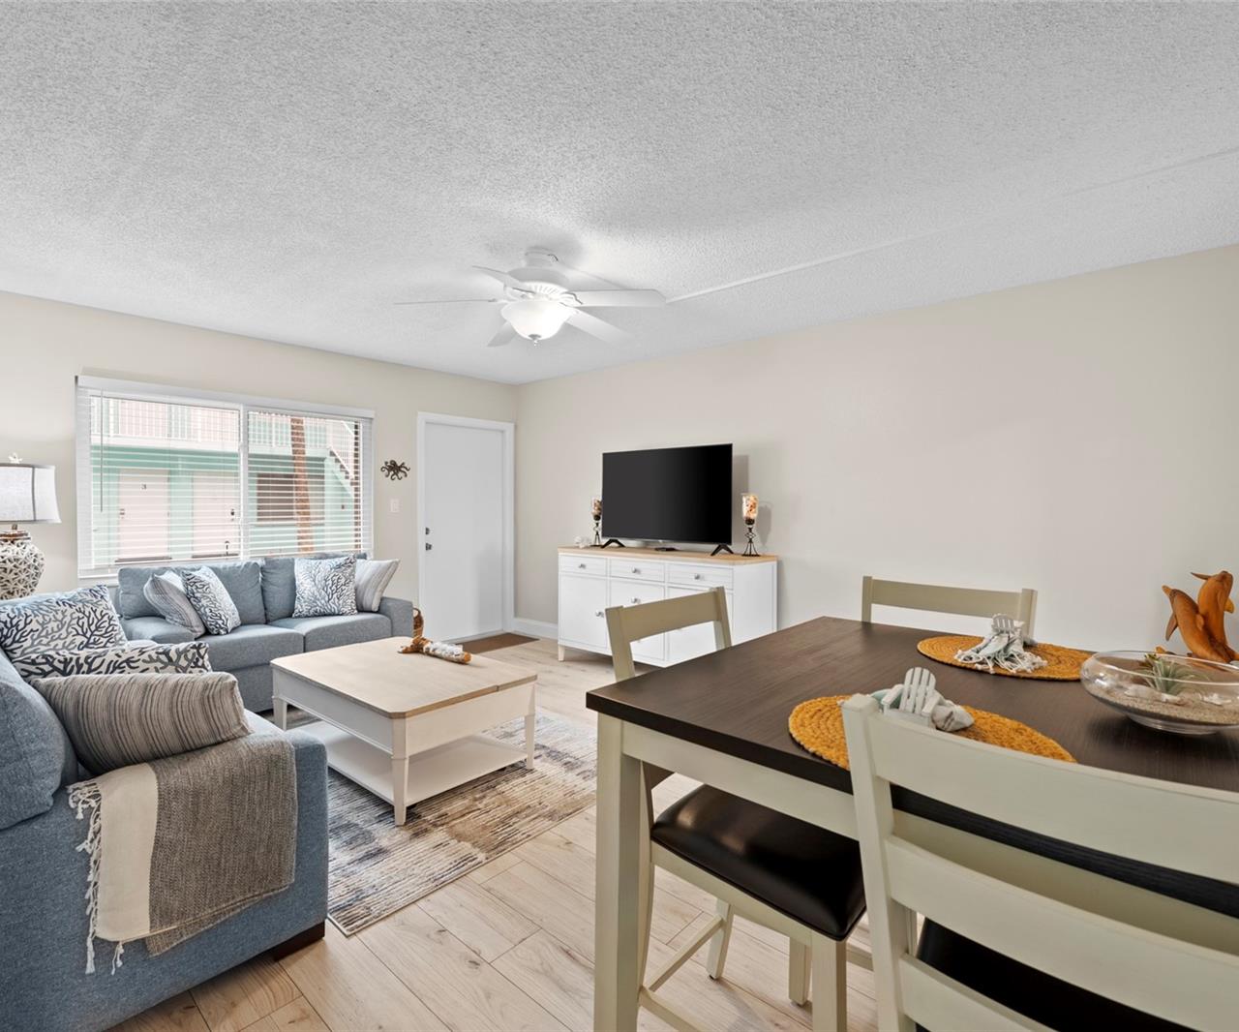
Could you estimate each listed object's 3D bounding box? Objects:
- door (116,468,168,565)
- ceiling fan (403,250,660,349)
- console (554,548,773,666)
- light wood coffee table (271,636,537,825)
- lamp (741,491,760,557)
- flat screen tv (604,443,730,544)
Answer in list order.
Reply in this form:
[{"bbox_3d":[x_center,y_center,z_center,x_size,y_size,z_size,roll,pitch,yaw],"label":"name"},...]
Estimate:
[{"bbox_3d":[-10.876,-0.034,13.806,0.060,2.030,0.920,1,1,42],"label":"door"},{"bbox_3d":[-0.404,-1.020,2.840,1.290,0.430,1.290,0,1,0],"label":"ceiling fan"},{"bbox_3d":[0.300,0.726,4.502,1.670,0.915,0.490,1,1,42],"label":"console"},{"bbox_3d":[-1.101,0.979,3.018,1.280,0.455,0.760,1,1,42],"label":"light wood coffee table"},{"bbox_3d":[0.904,0.055,4.149,0.125,0.440,0.125,0,1,0],"label":"lamp"},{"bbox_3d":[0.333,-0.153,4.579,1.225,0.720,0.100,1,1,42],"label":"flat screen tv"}]

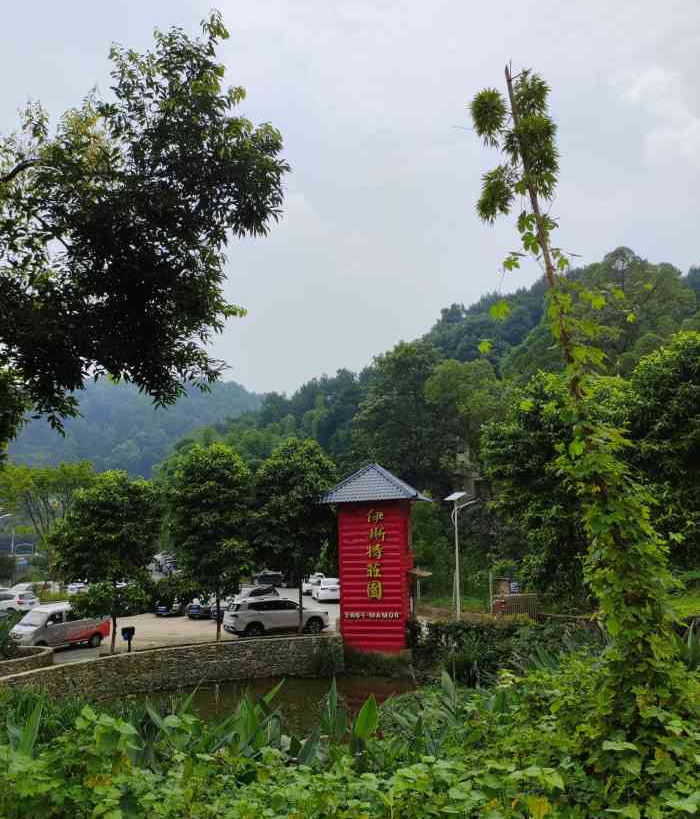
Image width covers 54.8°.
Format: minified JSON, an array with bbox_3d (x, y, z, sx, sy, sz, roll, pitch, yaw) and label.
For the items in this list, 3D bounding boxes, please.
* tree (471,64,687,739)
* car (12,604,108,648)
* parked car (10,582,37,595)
[{"bbox_3d":[2.108,-0.404,6.502,1.606,6.631,1.500,-1,-11,0],"label":"tree"},{"bbox_3d":[-12.918,9.771,30.156,1.680,1.850,4.300,-7,-13,31],"label":"car"},{"bbox_3d":[-21.674,12.364,45.028,1.820,1.650,4.500,-7,-13,26],"label":"parked car"}]

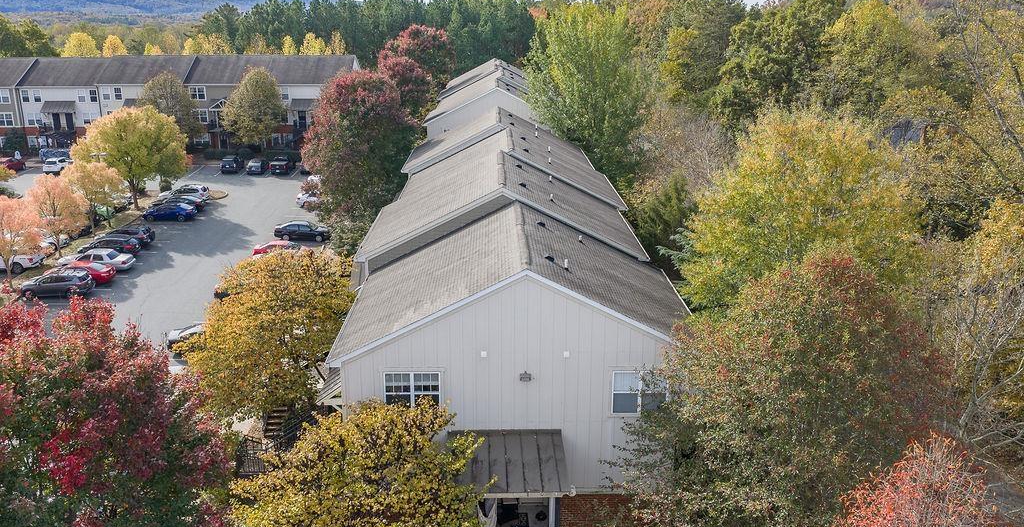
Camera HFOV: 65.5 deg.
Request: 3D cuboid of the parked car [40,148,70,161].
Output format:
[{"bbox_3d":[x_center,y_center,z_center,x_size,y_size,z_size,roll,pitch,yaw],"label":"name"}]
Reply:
[{"bbox_3d":[-53.600,-12.777,93.635,1.850,1.650,4.500,2,17,8],"label":"parked car"}]

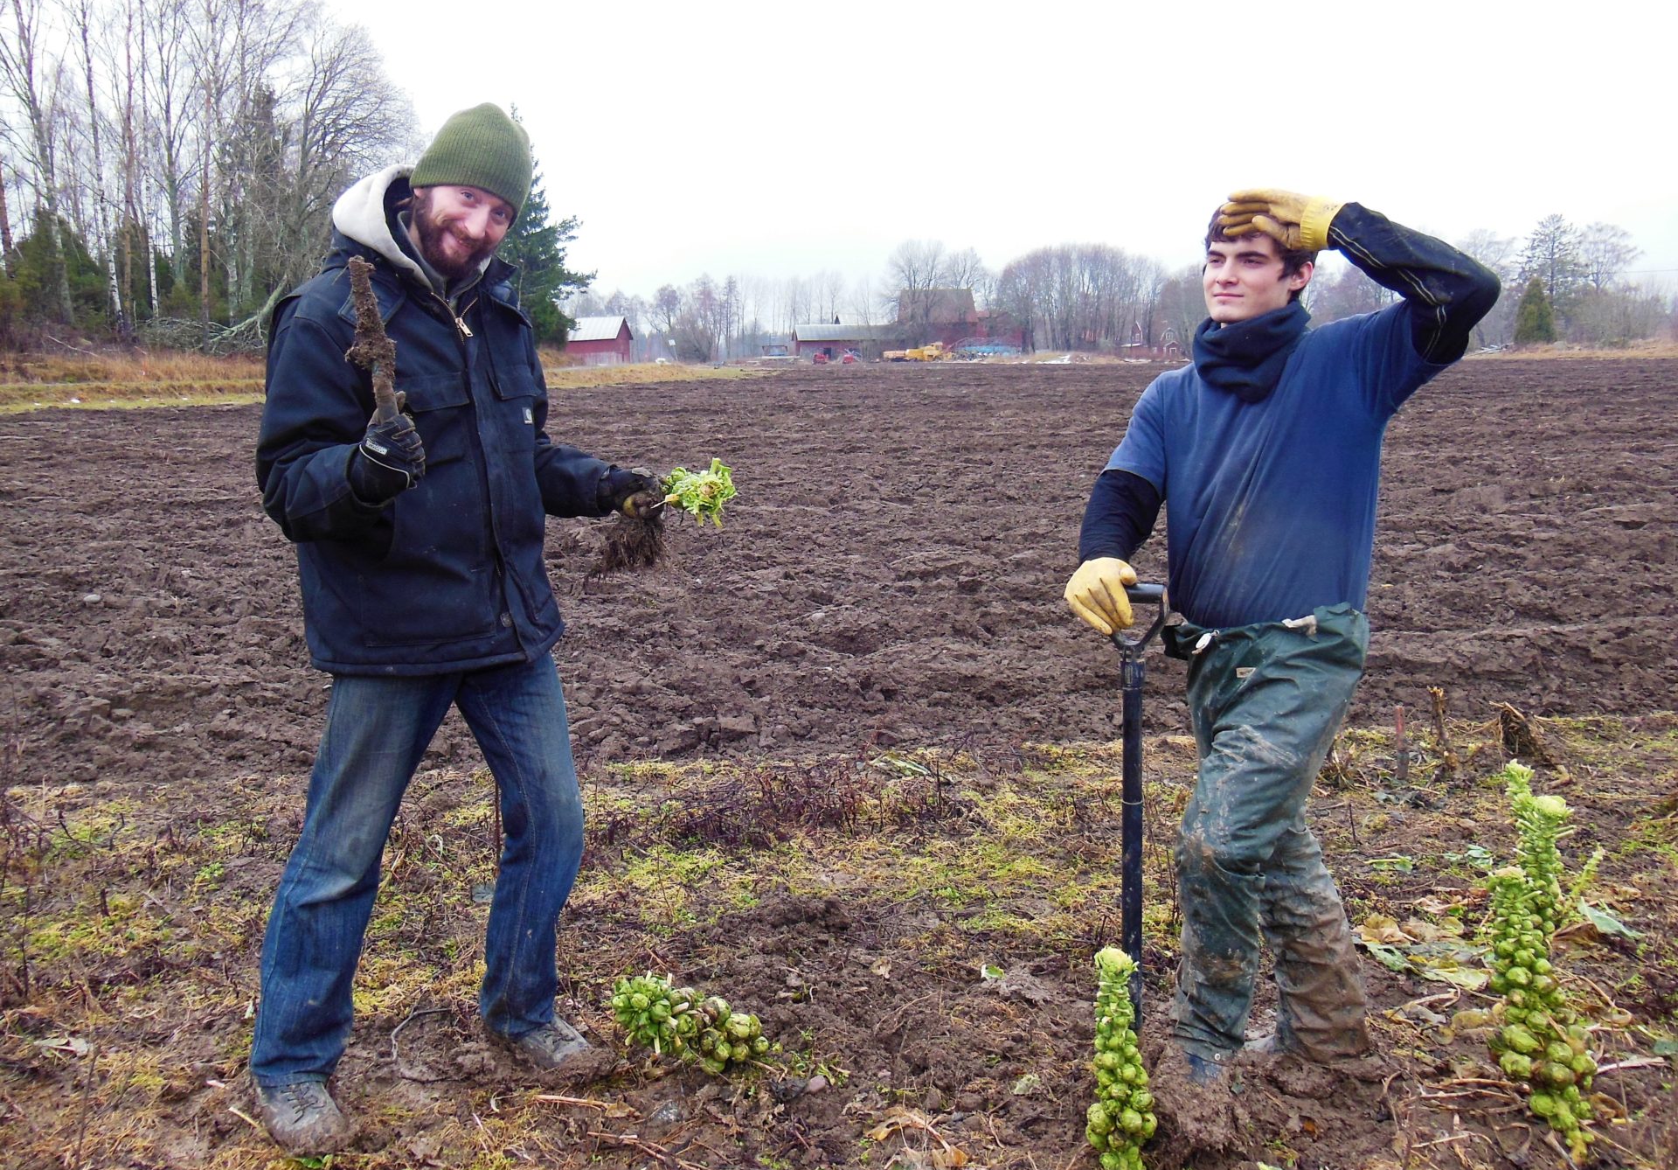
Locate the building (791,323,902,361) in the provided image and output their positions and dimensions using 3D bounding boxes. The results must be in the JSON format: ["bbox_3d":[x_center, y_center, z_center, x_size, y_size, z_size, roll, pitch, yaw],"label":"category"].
[{"bbox_3d":[1.273,-31.674,157.858,15.200,5.200,7.500,-1,11,-6],"label":"building"}]

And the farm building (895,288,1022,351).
[{"bbox_3d":[16.318,-34.978,162.312,17.500,10.300,10.000,-1,11,-3],"label":"farm building"}]

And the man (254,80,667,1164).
[{"bbox_3d":[-0.665,0.109,2.180,0.640,1.820,0.560,-10,15,-41],"label":"man"}]

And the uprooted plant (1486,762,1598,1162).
[{"bbox_3d":[1.250,0.672,2.187,0.170,0.710,0.190,-5,9,31],"label":"uprooted plant"}]

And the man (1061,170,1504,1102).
[{"bbox_3d":[0.790,0.149,2.290,0.680,1.700,0.500,10,15,41],"label":"man"}]

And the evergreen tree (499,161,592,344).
[{"bbox_3d":[-19.408,-20.467,73.452,8.000,14.800,8.000,-4,11,-18],"label":"evergreen tree"}]

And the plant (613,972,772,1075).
[{"bbox_3d":[-0.302,0.880,2.482,0.330,0.160,0.160,8,7,-26],"label":"plant"}]

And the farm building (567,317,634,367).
[{"bbox_3d":[-24.923,-25.031,124.513,7.000,5.000,5.500,1,11,5],"label":"farm building"}]

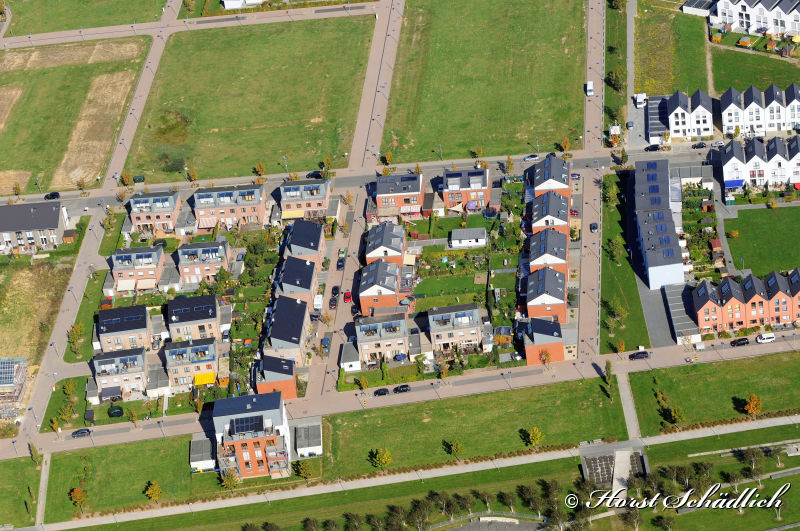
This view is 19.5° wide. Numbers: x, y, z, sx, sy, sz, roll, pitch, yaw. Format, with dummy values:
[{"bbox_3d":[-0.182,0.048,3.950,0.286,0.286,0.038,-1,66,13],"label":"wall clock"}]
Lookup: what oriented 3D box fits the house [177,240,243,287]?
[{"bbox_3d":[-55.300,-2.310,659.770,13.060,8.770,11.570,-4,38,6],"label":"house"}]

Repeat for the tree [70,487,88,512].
[{"bbox_3d":[-80.240,59.390,585.540,4.000,7.990,4.000,-8,38,0],"label":"tree"}]

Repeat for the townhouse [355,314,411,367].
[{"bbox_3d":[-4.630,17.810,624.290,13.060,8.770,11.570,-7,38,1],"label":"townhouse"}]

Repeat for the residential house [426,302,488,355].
[{"bbox_3d":[14.500,15.230,608.730,12.870,9.010,9.920,-7,34,3],"label":"residential house"}]

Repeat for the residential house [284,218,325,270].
[{"bbox_3d":[-26.930,-5.430,657.390,9.960,10.060,11.590,-3,38,7],"label":"residential house"}]

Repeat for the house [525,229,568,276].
[{"bbox_3d":[41.030,-2.620,640.860,9.840,10.210,11.700,-3,38,7],"label":"house"}]

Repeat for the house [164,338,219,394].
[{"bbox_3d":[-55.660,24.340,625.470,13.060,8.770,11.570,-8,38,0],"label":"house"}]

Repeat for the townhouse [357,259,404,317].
[{"bbox_3d":[-5.176,5.849,626.050,9.720,9.840,11.900,-4,35,8],"label":"townhouse"}]

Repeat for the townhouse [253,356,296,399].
[{"bbox_3d":[-31.840,28.800,598.800,9.630,10.130,6.490,-7,34,3],"label":"townhouse"}]

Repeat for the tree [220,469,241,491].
[{"bbox_3d":[-41.418,53.198,569.150,4.410,6.570,4.410,-7,34,3],"label":"tree"}]

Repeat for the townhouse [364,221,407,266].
[{"bbox_3d":[-3.530,-4.800,641.990,9.640,9.060,11.650,-3,35,9],"label":"townhouse"}]

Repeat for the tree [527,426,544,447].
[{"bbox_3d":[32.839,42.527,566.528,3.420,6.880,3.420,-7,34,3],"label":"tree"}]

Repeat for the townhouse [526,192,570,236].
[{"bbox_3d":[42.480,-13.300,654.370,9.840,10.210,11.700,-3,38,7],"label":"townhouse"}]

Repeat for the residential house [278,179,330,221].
[{"bbox_3d":[-27.050,-19.840,668.870,12.870,9.560,9.970,-4,35,8],"label":"residential house"}]

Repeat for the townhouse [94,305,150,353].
[{"bbox_3d":[-73.864,16.318,627.726,12.730,9.420,9.820,-7,34,4],"label":"townhouse"}]

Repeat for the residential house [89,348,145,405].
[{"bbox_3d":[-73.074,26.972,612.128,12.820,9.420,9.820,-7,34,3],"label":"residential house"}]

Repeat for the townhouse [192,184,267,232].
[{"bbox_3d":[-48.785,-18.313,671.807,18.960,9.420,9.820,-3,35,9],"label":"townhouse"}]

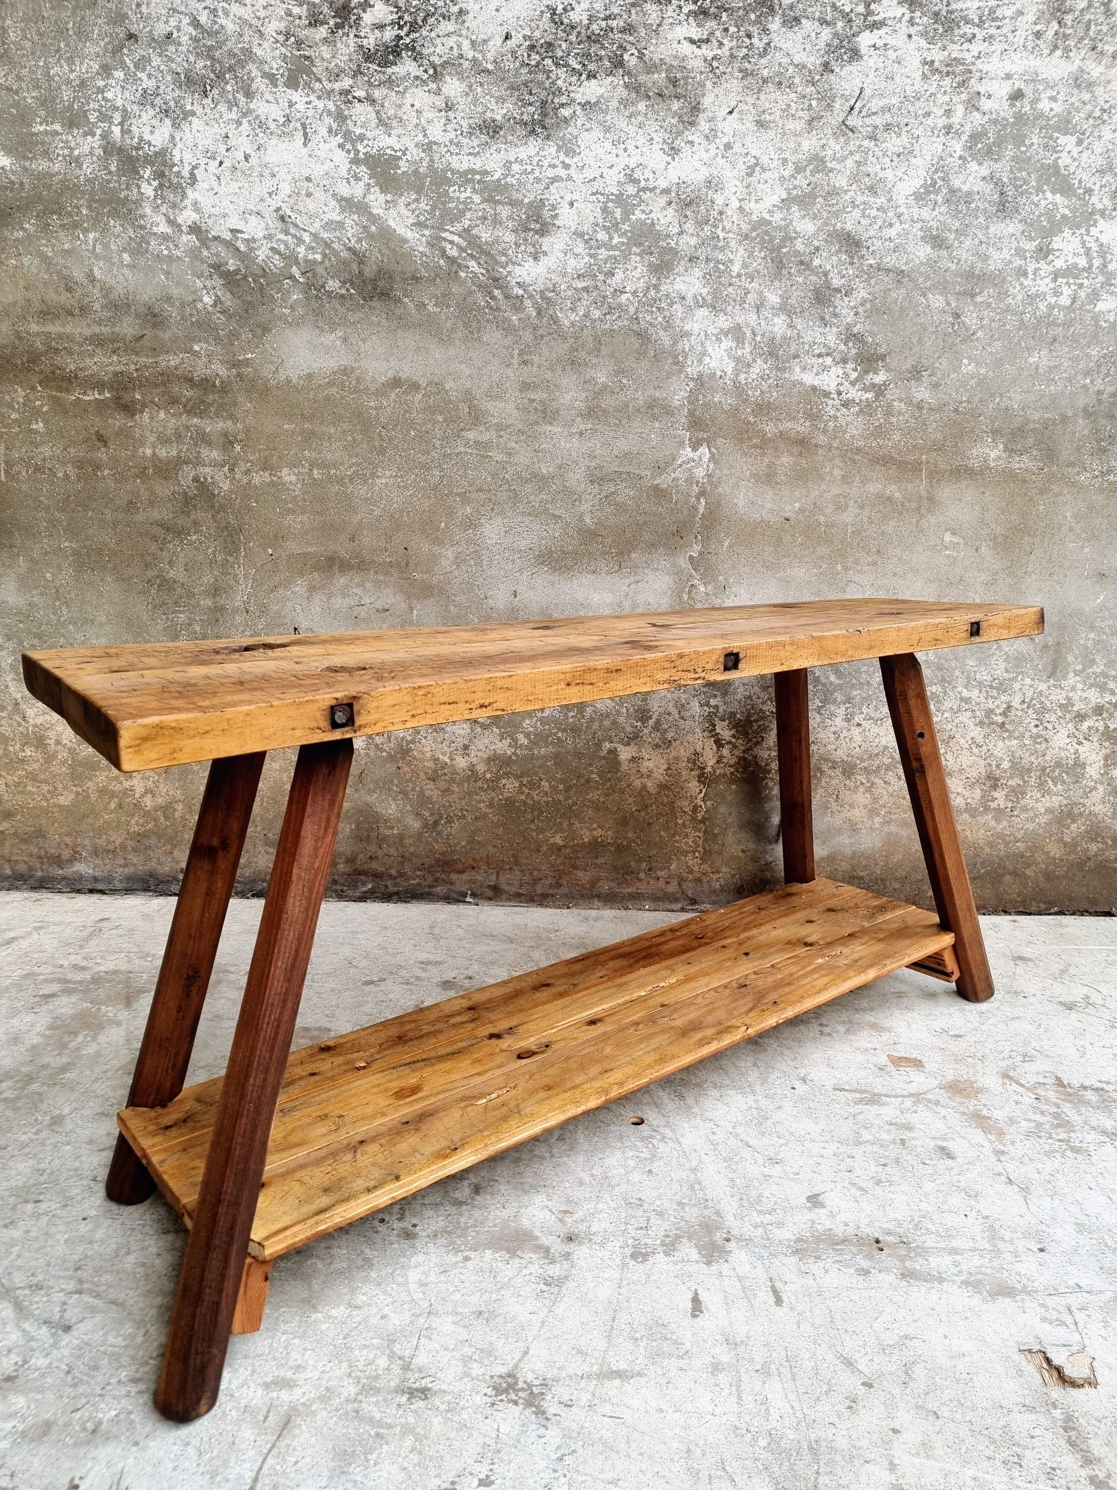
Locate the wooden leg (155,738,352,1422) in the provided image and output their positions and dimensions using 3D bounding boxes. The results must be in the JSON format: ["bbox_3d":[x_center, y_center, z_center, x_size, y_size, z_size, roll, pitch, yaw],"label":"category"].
[{"bbox_3d":[-0.334,0.349,1.157,0.065,0.788,0.065,14,-3,-41],"label":"wooden leg"}]

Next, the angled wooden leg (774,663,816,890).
[{"bbox_3d":[0.513,0.094,2.225,0.065,0.779,0.065,-29,34,-30],"label":"angled wooden leg"}]

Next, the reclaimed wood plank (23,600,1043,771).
[{"bbox_3d":[0.134,-0.156,1.595,1.668,0.048,0.399,-10,18,-37],"label":"reclaimed wood plank"}]

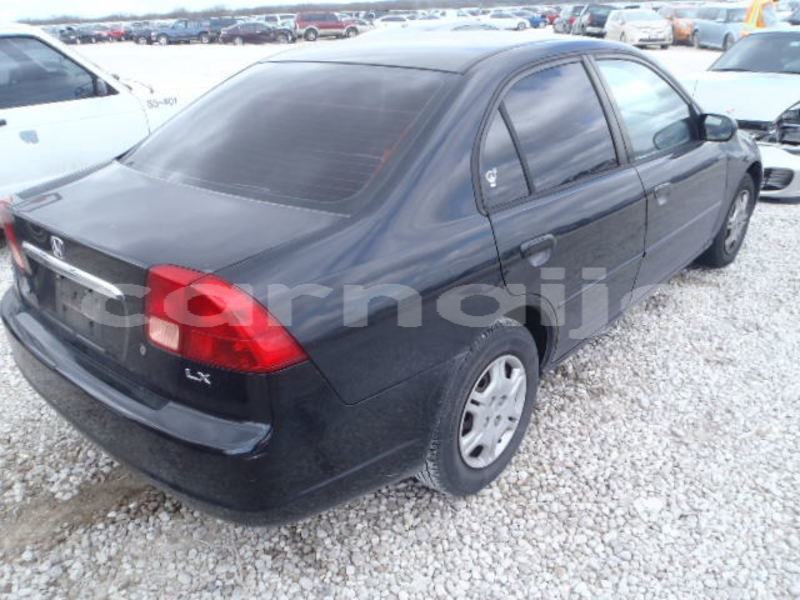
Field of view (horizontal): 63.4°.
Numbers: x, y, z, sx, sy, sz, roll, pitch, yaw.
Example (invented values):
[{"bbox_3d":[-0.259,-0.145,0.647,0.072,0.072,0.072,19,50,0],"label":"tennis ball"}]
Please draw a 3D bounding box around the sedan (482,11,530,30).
[{"bbox_3d":[7.576,-21.081,48.978,4.550,1.440,1.780,-1,24,2],"label":"sedan"}]

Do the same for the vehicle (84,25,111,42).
[{"bbox_3d":[-27.218,-24.048,58.417,1.780,1.470,4.500,1,24,7],"label":"vehicle"}]

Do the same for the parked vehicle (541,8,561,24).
[{"bbox_3d":[15.081,-28.440,65.276,4.400,1.460,1.770,7,26,20],"label":"parked vehicle"}]

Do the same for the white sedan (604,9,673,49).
[{"bbox_3d":[9.705,-11.106,26.468,1.750,1.490,4.460,-1,24,2],"label":"white sedan"}]

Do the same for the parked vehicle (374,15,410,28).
[{"bbox_3d":[-0.442,-18.903,44.000,1.800,1.420,4.700,-4,24,-5],"label":"parked vehicle"}]

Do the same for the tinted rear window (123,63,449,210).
[{"bbox_3d":[-0.414,-0.618,2.229,1.220,0.100,0.710,19,56,38],"label":"tinted rear window"}]

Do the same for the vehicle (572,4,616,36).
[{"bbox_3d":[11.638,-16.764,38.596,1.830,1.680,4.600,-1,24,3],"label":"vehicle"}]

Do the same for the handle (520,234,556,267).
[{"bbox_3d":[0.437,-0.157,2.033,0.040,0.082,0.175,18,31,38],"label":"handle"}]

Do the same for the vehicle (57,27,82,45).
[{"bbox_3d":[-28.260,-22.685,55.500,1.780,1.470,4.500,-2,24,0],"label":"vehicle"}]

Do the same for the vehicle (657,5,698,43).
[{"bbox_3d":[12.573,-12.261,28.800,1.770,1.500,4.300,0,24,4],"label":"vehicle"}]

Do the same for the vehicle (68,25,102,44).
[{"bbox_3d":[-27.372,-23.181,56.500,1.780,1.470,4.500,4,25,13],"label":"vehicle"}]

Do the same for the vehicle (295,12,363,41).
[{"bbox_3d":[-4.795,-18.787,44.363,4.800,1.820,1.860,-6,24,-9],"label":"vehicle"}]

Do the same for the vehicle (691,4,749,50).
[{"bbox_3d":[11.758,-9.479,22.464,1.700,1.430,3.750,-2,24,1],"label":"vehicle"}]

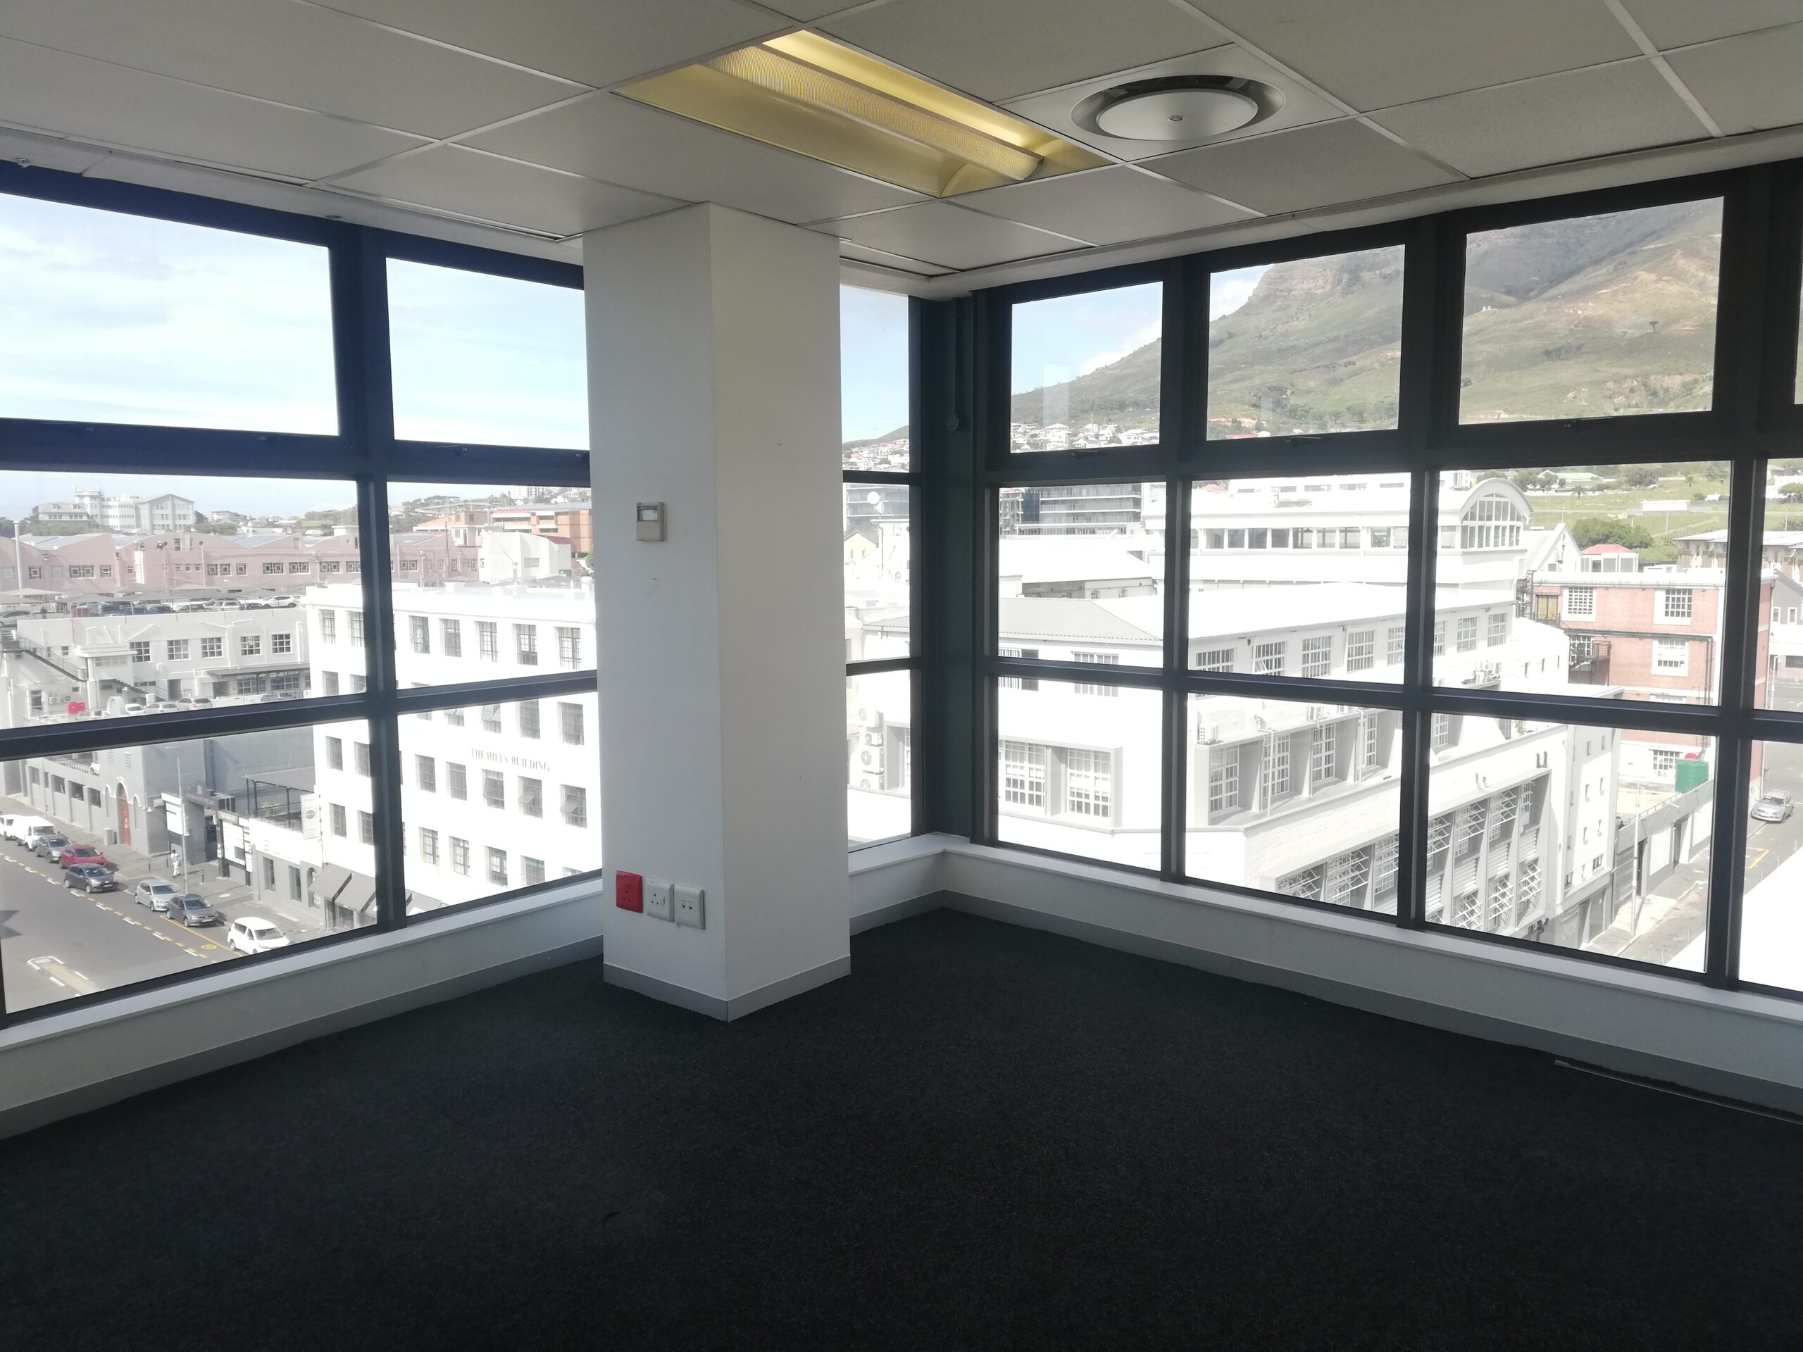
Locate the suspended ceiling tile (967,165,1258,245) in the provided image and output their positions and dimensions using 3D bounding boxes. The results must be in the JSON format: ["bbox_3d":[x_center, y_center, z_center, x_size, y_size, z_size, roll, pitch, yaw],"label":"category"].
[{"bbox_3d":[0.618,-1.384,3.984,0.576,0.020,0.846,5,8,39],"label":"suspended ceiling tile"}]

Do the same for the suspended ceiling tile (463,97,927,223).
[{"bbox_3d":[-0.501,-1.335,3.564,0.576,0.020,1.176,5,8,39],"label":"suspended ceiling tile"}]

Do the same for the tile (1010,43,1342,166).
[{"bbox_3d":[0.618,-1.286,3.040,0.576,0.020,0.576,5,8,39],"label":"tile"}]

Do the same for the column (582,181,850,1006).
[{"bbox_3d":[-0.591,-0.191,4.433,0.592,2.435,0.564,5,8,39],"label":"column"}]

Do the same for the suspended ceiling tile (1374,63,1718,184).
[{"bbox_3d":[1.523,-1.306,3.199,0.576,0.020,0.768,5,8,39],"label":"suspended ceiling tile"}]

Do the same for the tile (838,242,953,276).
[{"bbox_3d":[-0.060,-1.456,4.701,0.138,0.020,0.696,5,8,39],"label":"tile"}]

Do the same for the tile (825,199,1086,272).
[{"bbox_3d":[0.161,-1.423,4.371,0.576,0.020,0.870,5,8,39],"label":"tile"}]

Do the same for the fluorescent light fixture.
[{"bbox_3d":[-0.036,-1.333,3.183,0.576,0.090,1.176,5,8,39],"label":"fluorescent light fixture"}]

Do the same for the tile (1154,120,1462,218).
[{"bbox_3d":[1.073,-1.346,3.595,0.576,0.020,0.816,5,8,39],"label":"tile"}]

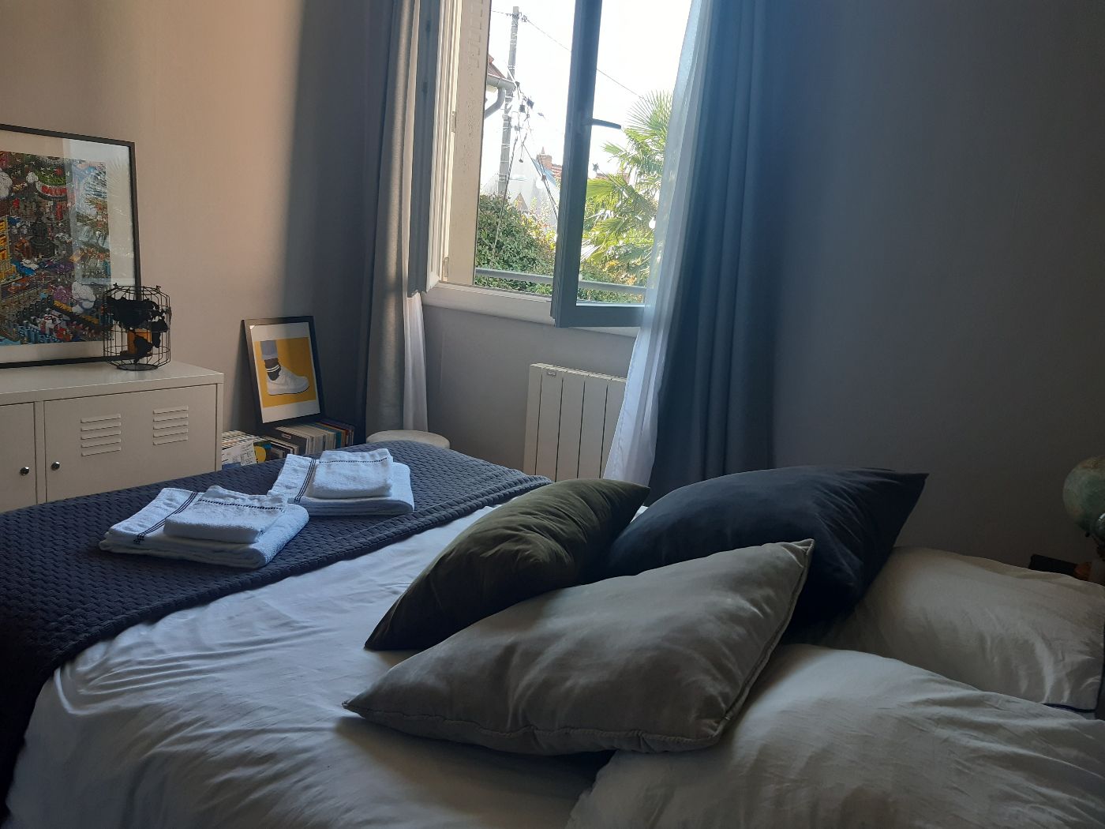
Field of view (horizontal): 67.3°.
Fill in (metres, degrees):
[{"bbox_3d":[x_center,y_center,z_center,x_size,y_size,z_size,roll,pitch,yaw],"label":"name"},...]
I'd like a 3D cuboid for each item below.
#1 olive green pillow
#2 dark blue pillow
[{"bbox_3d":[-0.050,0.247,1.425,0.430,0.165,0.430,-20,10,22],"label":"olive green pillow"},{"bbox_3d":[0.338,0.215,1.430,0.480,0.180,0.480,-3,17,37],"label":"dark blue pillow"}]

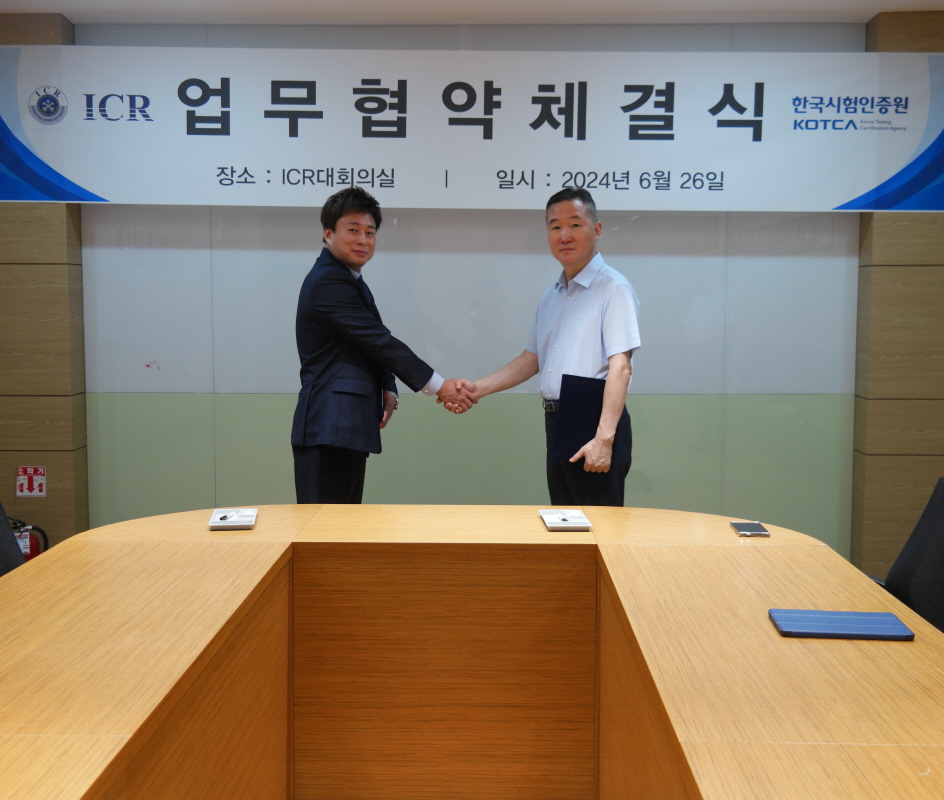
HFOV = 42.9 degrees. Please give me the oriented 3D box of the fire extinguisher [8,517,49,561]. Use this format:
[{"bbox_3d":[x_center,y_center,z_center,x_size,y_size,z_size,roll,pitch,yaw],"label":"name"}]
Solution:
[{"bbox_3d":[-2.013,0.708,5.407,0.200,0.392,0.150,0,5,1],"label":"fire extinguisher"}]

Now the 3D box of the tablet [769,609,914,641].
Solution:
[{"bbox_3d":[0.722,0.442,2.359,0.247,0.012,0.164,1,5,6],"label":"tablet"}]

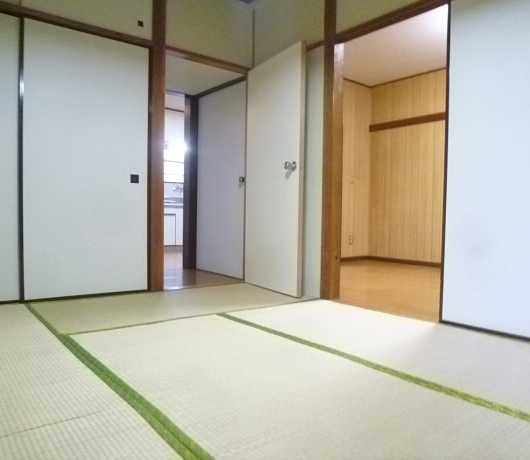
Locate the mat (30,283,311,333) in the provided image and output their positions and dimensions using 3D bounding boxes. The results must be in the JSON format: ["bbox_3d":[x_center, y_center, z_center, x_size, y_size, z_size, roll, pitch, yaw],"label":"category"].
[{"bbox_3d":[-0.539,0.497,2.841,1.695,0.040,0.887,0,2,-38],"label":"mat"}]

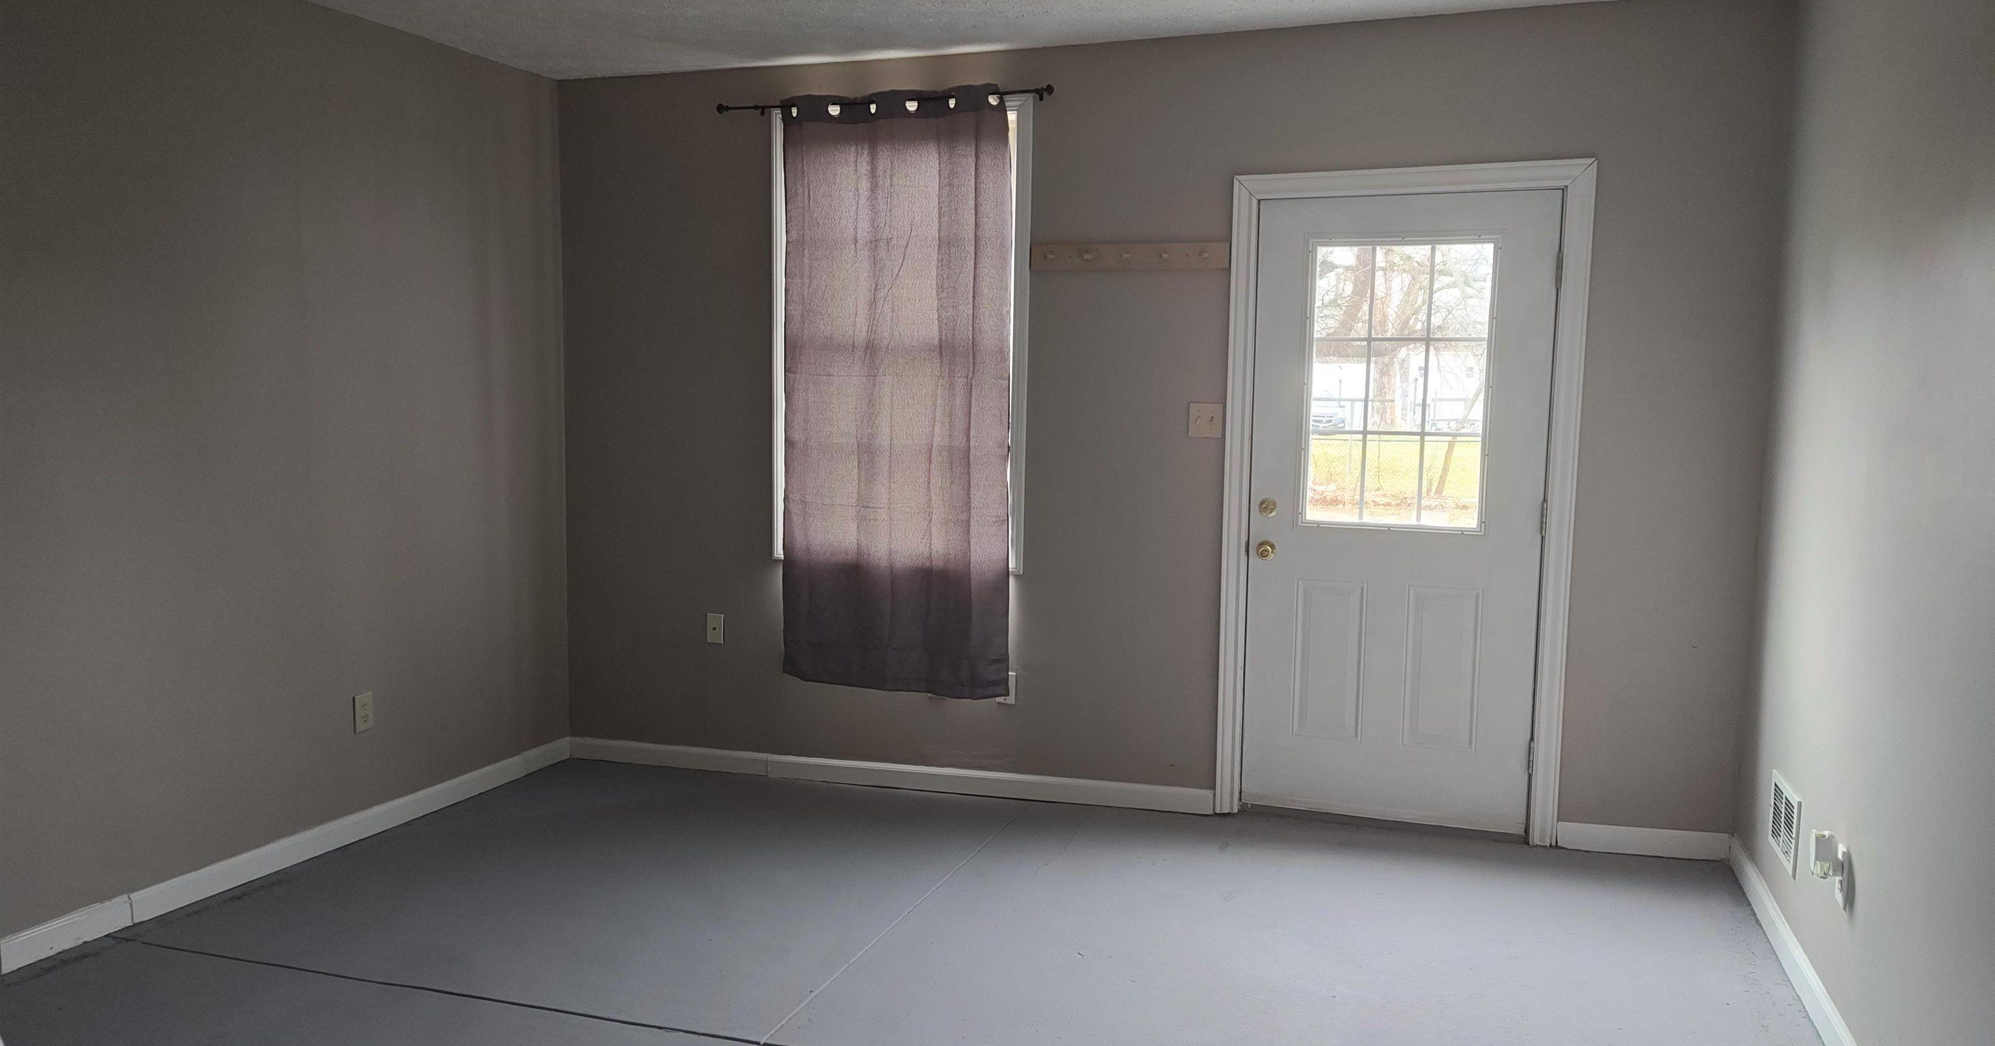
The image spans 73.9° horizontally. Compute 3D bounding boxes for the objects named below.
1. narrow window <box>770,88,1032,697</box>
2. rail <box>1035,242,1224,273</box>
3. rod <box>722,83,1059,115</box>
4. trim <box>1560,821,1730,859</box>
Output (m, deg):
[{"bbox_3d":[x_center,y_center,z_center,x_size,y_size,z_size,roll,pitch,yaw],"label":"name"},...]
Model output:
[{"bbox_3d":[-0.373,-0.451,4.751,0.875,2.117,0.085,3,6,19],"label":"narrow window"},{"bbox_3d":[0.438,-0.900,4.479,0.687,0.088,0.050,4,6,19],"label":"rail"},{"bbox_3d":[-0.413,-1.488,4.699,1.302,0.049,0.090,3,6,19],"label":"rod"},{"bbox_3d":[1.995,0.983,4.108,0.482,0.079,0.014,0,5,20],"label":"trim"}]

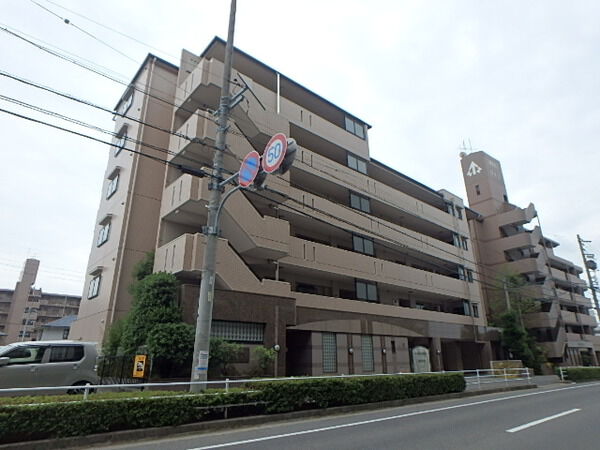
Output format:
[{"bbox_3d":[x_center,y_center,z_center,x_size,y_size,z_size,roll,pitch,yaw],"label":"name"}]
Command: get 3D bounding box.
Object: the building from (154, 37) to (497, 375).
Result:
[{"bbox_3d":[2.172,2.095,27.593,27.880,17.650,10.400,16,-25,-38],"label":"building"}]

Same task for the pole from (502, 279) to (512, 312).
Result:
[{"bbox_3d":[18.802,8.873,32.169,0.280,7.820,0.280,16,-25,-38],"label":"pole"}]

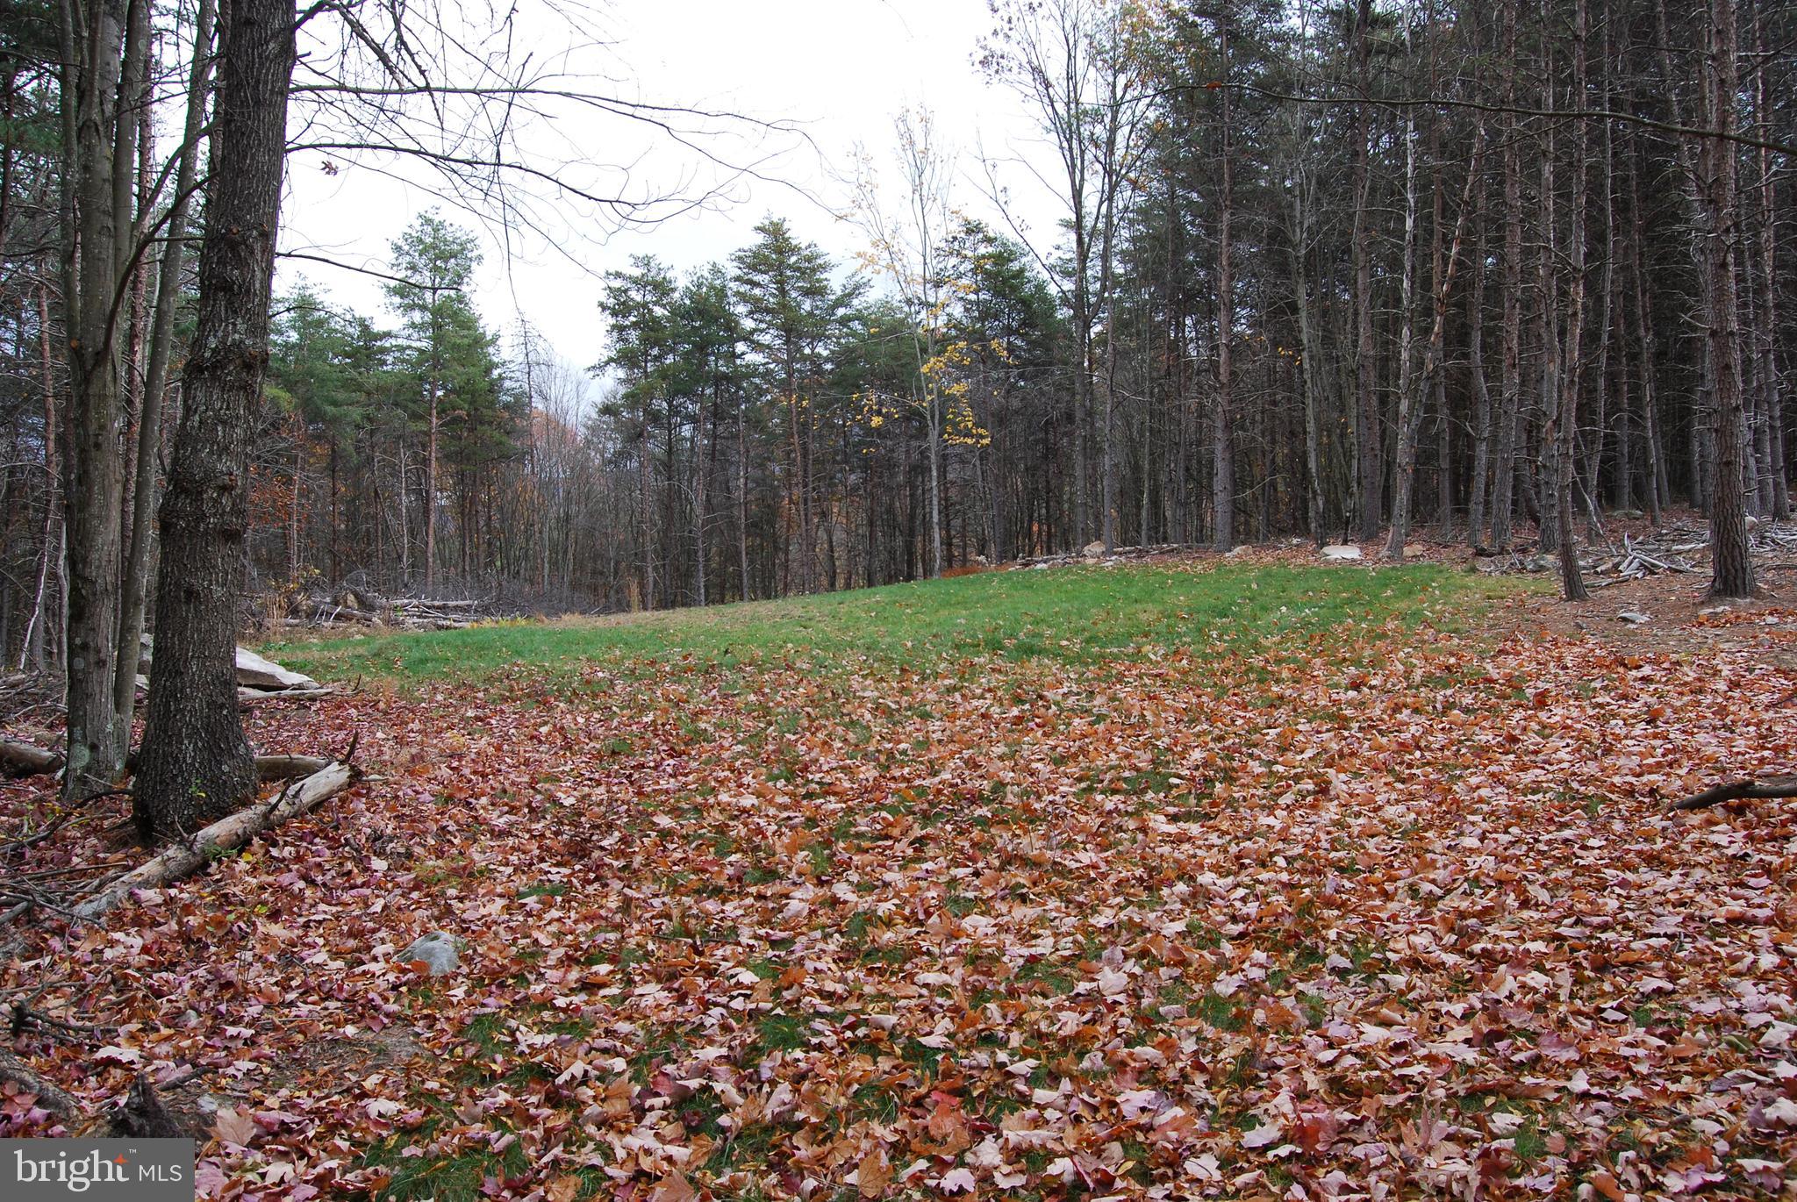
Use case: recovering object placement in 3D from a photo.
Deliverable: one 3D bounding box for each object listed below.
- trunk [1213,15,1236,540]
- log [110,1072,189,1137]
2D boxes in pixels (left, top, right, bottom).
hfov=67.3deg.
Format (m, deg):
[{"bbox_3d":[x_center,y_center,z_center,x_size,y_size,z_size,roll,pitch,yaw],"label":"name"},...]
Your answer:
[{"bbox_3d":[6.397,-6.181,26.500,0.400,10.500,0.400,0,-2,0],"label":"trunk"},{"bbox_3d":[-2.043,1.405,3.680,0.210,0.200,0.210,1,-2,-17],"label":"log"}]

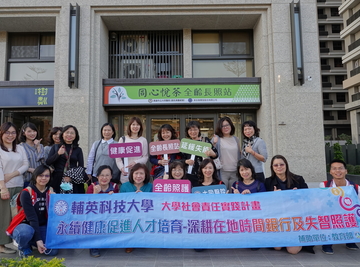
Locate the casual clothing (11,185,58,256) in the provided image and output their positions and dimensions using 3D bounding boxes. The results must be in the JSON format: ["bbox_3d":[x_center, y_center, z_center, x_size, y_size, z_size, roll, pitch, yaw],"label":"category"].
[{"bbox_3d":[-1.695,0.981,3.126,0.480,0.780,0.520,2,-5,-25],"label":"casual clothing"}]

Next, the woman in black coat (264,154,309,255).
[{"bbox_3d":[1.276,0.807,3.223,0.540,1.090,0.540,-1,-5,8],"label":"woman in black coat"}]

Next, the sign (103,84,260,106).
[{"bbox_3d":[0.050,-0.940,6.600,3.870,0.510,0.150,-1,-5,0],"label":"sign"}]

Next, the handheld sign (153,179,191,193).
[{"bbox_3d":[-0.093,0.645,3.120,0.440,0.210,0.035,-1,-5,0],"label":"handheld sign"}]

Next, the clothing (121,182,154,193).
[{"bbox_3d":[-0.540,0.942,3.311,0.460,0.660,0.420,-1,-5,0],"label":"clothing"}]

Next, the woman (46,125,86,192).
[{"bbox_3d":[-1.570,0.665,3.612,0.520,1.570,0.360,0,-5,-12],"label":"woman"}]

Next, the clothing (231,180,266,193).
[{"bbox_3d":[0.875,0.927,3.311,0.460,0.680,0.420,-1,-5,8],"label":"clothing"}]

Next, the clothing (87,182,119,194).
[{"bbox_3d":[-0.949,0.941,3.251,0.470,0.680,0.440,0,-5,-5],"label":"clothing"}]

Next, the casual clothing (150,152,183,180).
[{"bbox_3d":[-0.199,0.602,3.738,0.470,0.980,0.340,-1,-5,0],"label":"casual clothing"}]

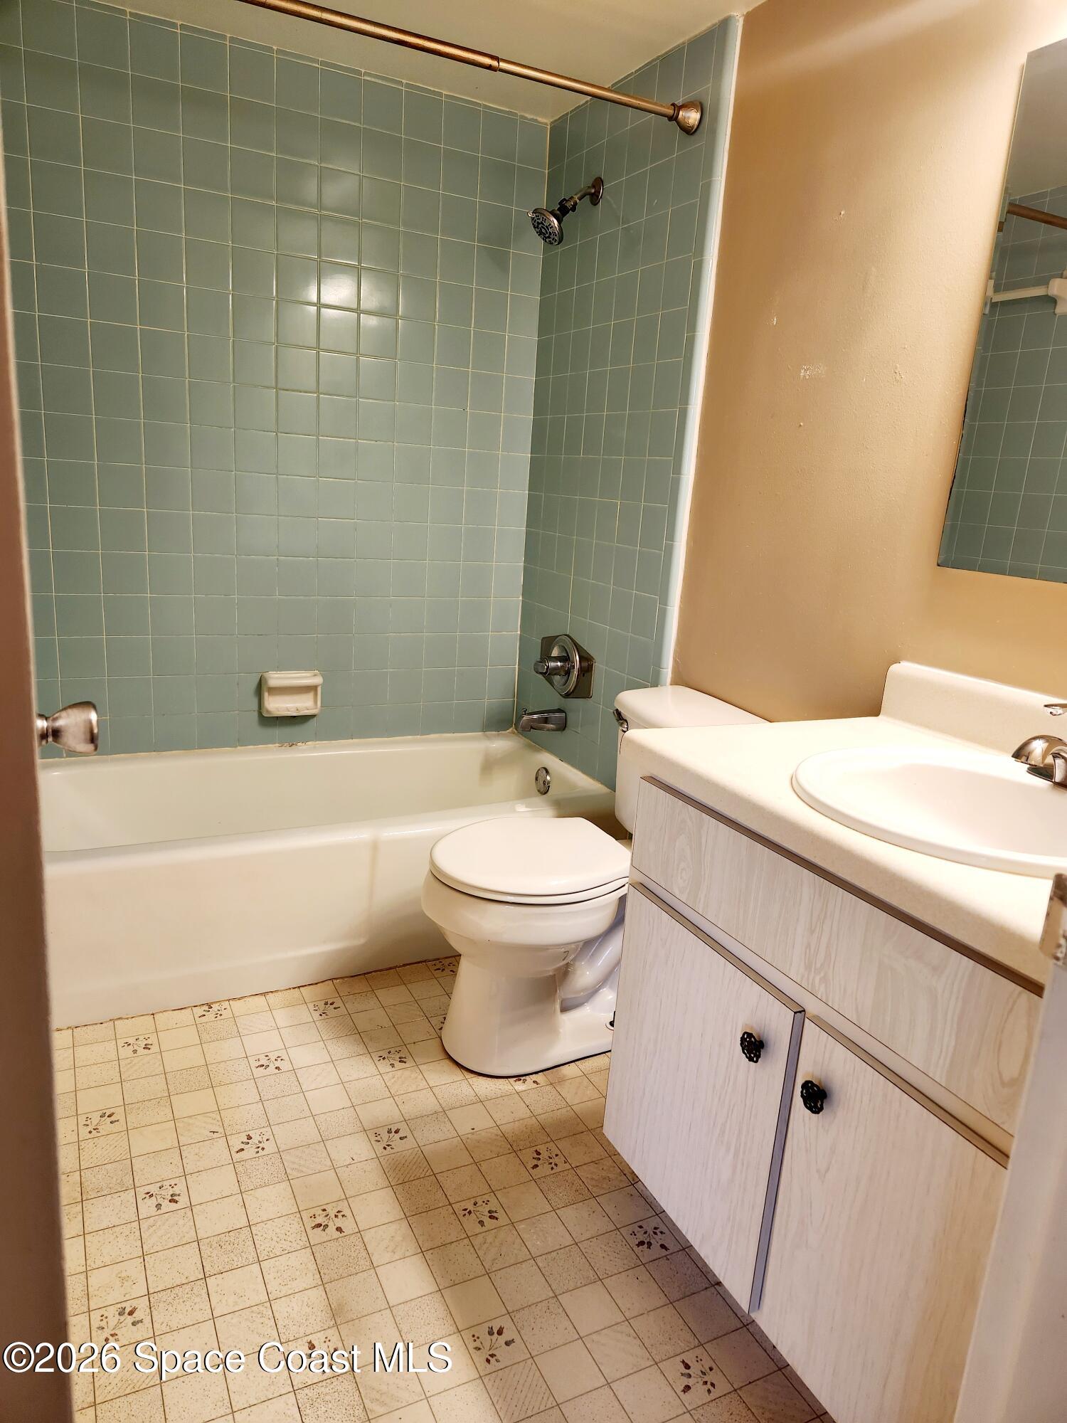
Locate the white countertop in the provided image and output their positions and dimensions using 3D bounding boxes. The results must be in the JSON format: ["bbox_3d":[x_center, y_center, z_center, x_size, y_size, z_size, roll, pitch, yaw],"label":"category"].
[{"bbox_3d":[0.572,0.135,1.201,0.577,0.068,0.845,-3,16,-27],"label":"white countertop"}]

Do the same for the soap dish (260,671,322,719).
[{"bbox_3d":[-0.683,-0.046,2.669,0.166,0.120,0.056,-3,16,-27],"label":"soap dish"}]

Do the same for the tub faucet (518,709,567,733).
[{"bbox_3d":[0.019,0.027,2.731,0.140,0.066,0.060,-3,16,-27],"label":"tub faucet"}]

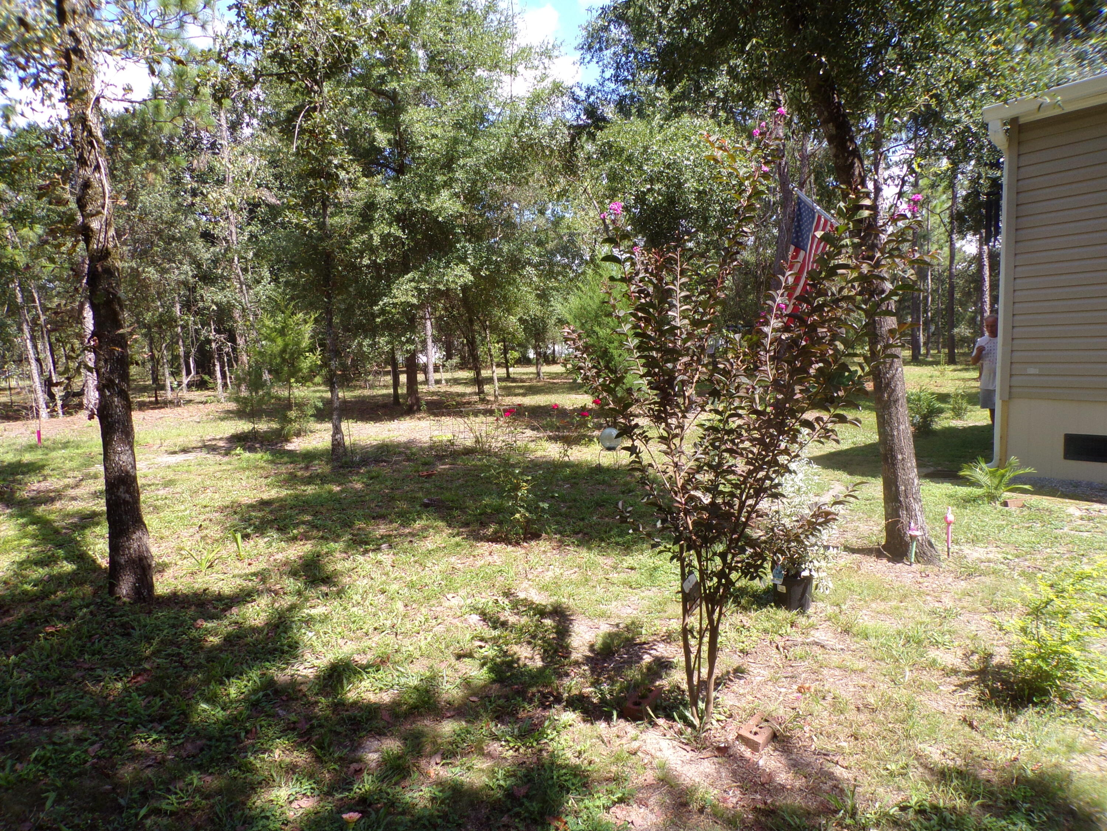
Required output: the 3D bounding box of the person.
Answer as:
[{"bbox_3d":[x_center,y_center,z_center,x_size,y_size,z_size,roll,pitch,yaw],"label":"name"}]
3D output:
[{"bbox_3d":[5.552,-0.431,9.700,0.540,1.730,0.360,1,5,25],"label":"person"}]

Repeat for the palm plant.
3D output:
[{"bbox_3d":[3.691,0.532,6.381,0.640,0.400,0.600,1,5,17],"label":"palm plant"}]

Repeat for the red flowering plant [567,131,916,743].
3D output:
[{"bbox_3d":[0.660,0.060,2.622,1.260,2.080,1.200,-1,5,0],"label":"red flowering plant"}]

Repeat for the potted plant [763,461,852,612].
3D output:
[{"bbox_3d":[1.287,0.596,3.945,0.430,0.780,0.420,1,5,17],"label":"potted plant"}]

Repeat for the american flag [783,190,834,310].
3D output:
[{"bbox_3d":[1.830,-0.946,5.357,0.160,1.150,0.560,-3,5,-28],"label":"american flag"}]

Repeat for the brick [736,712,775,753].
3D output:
[{"bbox_3d":[0.719,1.116,2.684,0.095,0.060,0.194,3,6,40],"label":"brick"}]

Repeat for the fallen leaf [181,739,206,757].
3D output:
[{"bbox_3d":[-1.210,1.117,2.578,0.090,0.030,0.100,-2,5,-17],"label":"fallen leaf"}]

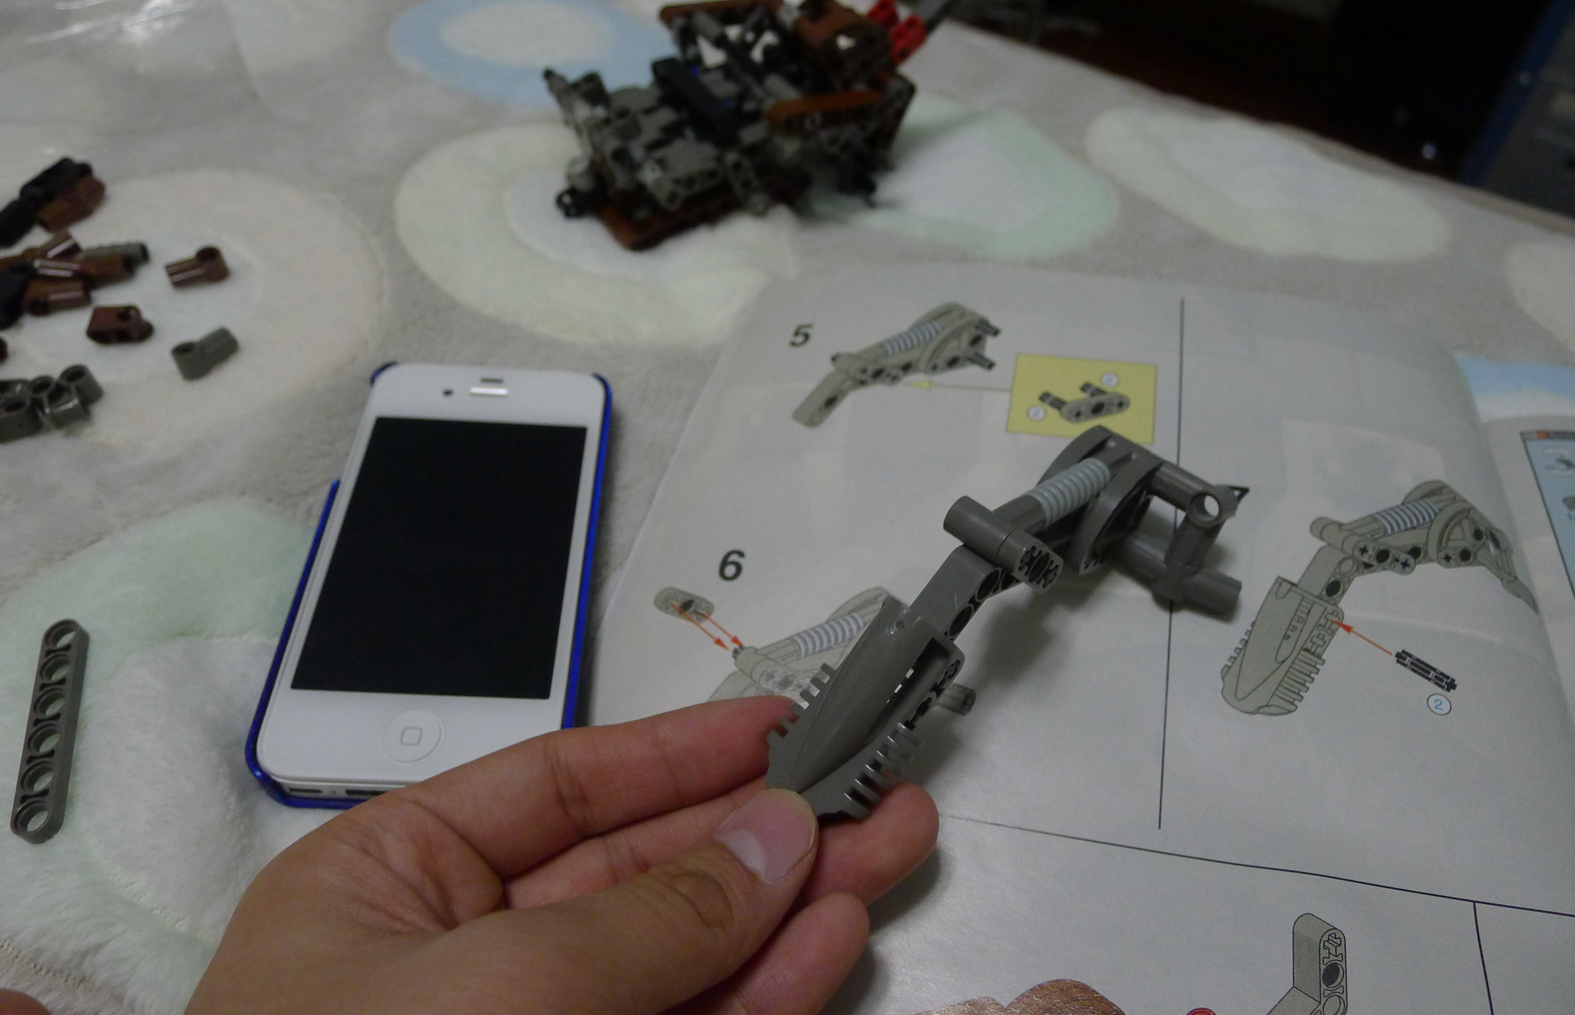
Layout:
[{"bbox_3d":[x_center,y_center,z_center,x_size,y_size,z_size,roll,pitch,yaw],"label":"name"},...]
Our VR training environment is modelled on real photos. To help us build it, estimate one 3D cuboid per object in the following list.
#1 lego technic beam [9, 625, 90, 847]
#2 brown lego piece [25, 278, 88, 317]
[{"bbox_3d":[-0.142,0.043,0.203,0.008,0.004,0.048,-10,50,-14],"label":"lego technic beam"},{"bbox_3d":[-0.203,-0.058,0.292,0.016,0.008,0.008,-9,50,-13],"label":"brown lego piece"}]

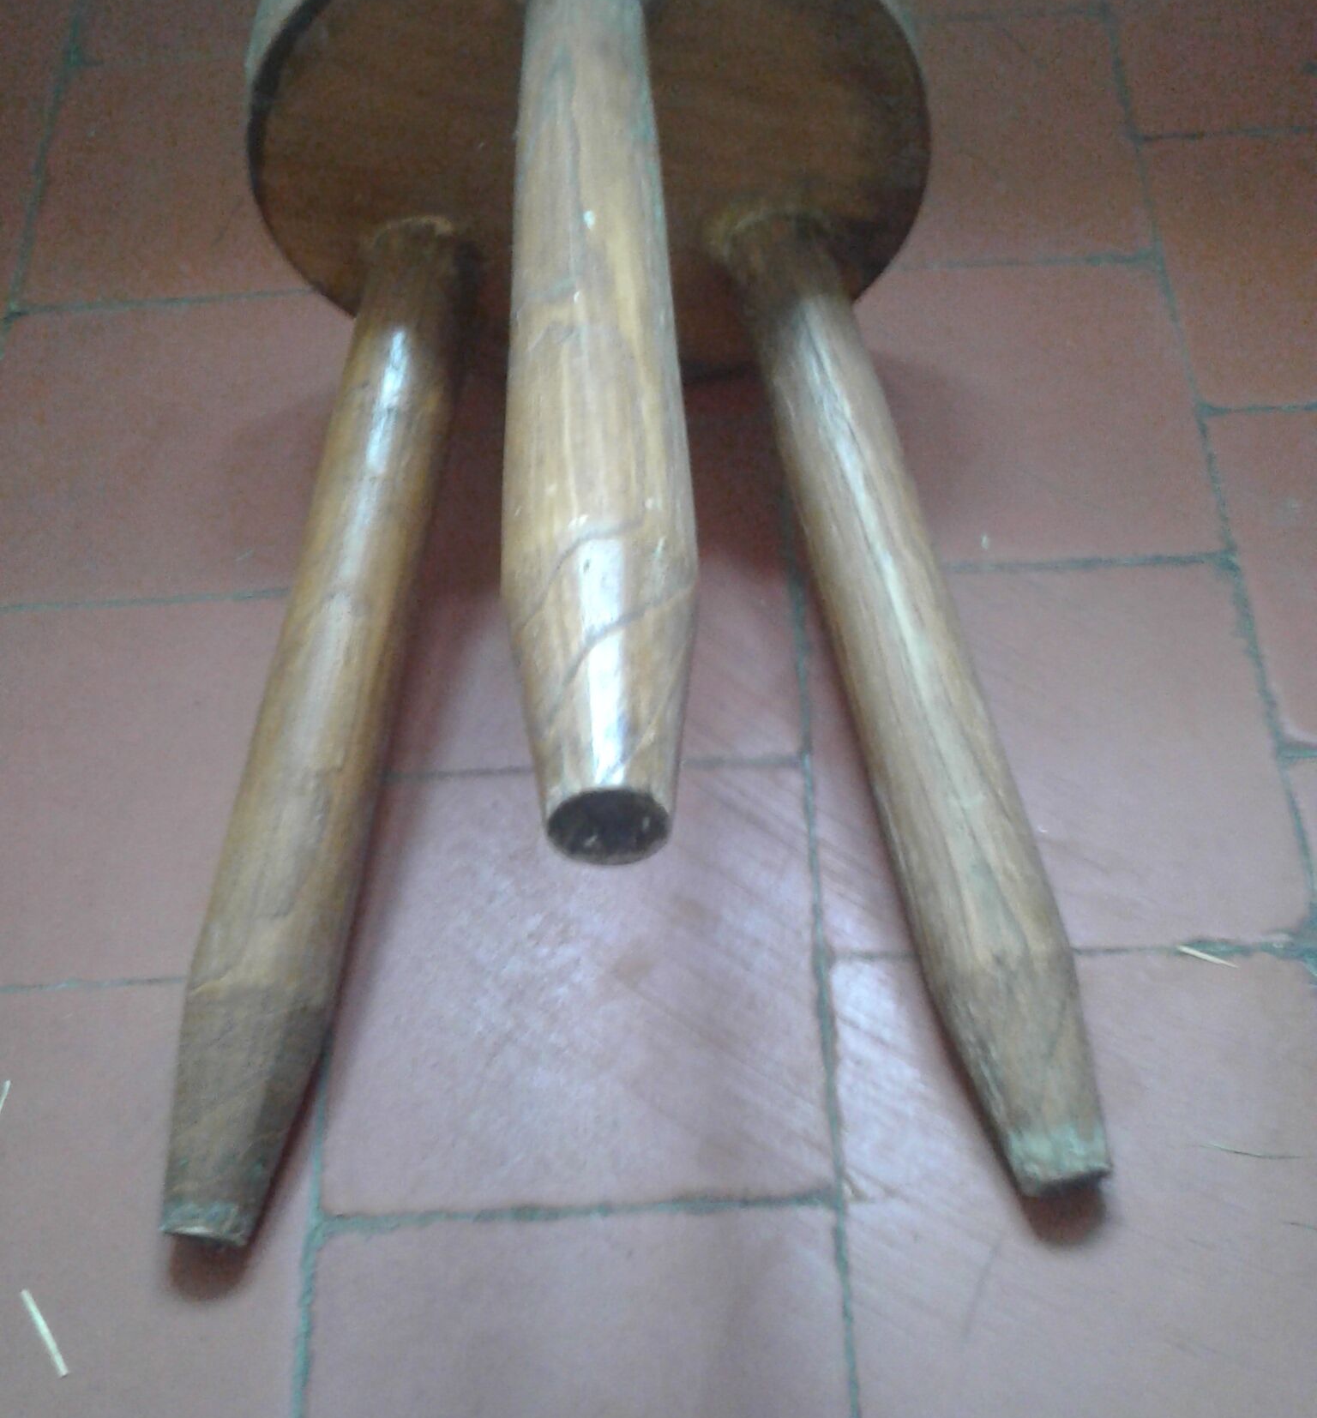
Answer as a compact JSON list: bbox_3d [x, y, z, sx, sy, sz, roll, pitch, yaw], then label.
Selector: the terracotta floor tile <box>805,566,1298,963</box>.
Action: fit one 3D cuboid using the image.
[{"bbox_3d":[0.164,0.021,0.797,0.197,0.015,0.191,-3,58,2],"label":"terracotta floor tile"}]

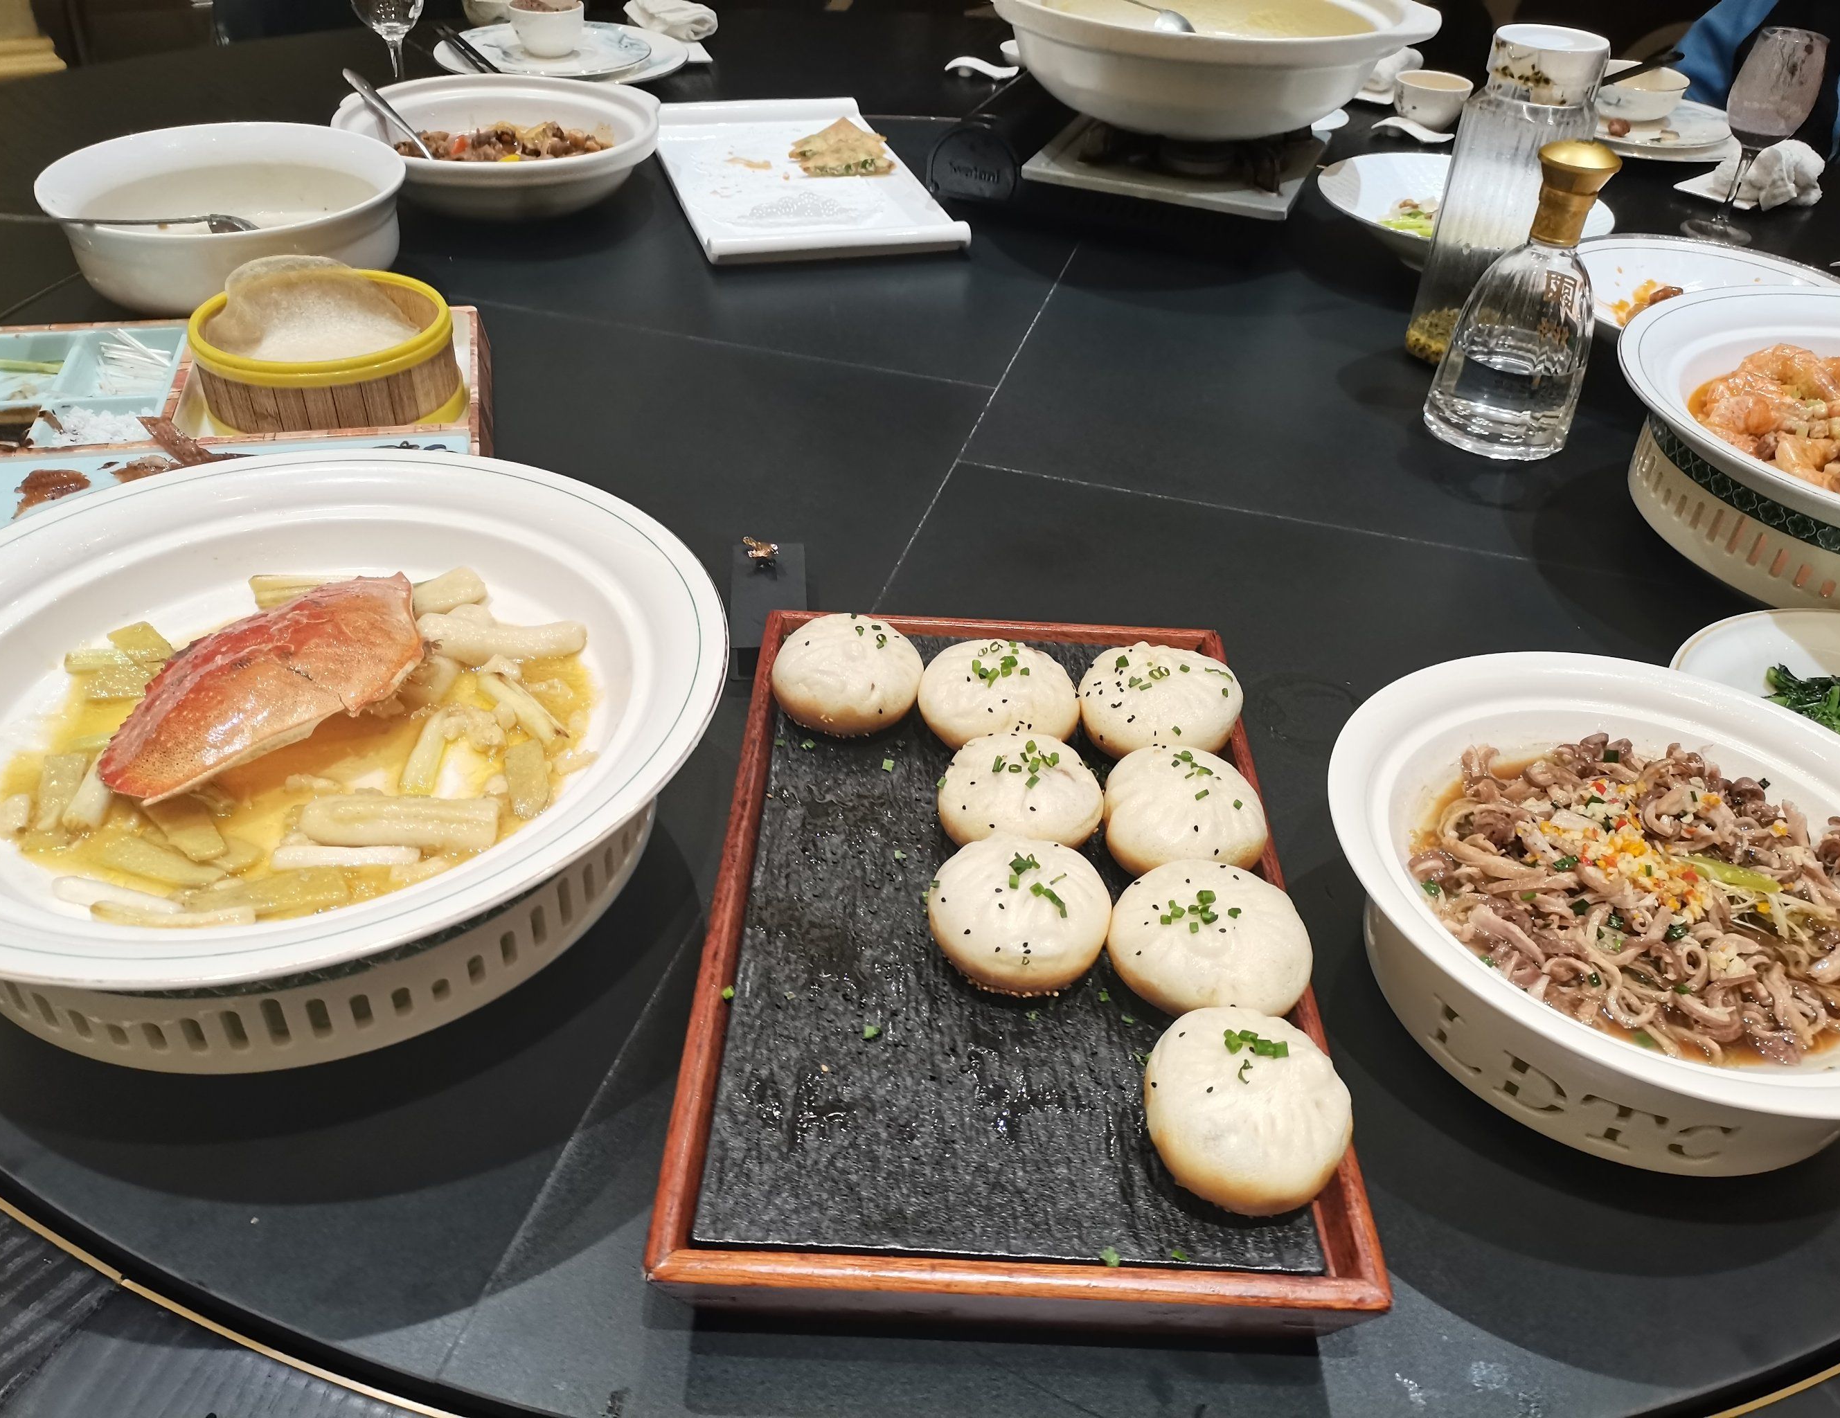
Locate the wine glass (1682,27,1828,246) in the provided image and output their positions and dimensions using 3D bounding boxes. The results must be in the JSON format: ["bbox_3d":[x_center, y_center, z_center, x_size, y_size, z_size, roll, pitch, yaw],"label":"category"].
[{"bbox_3d":[0.847,-0.580,1.441,0.073,0.195,0.073,3,38,0],"label":"wine glass"}]

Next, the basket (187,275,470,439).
[{"bbox_3d":[-0.393,-0.227,0.951,0.166,0.062,0.166,3,38,0],"label":"basket"}]

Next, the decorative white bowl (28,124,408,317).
[{"bbox_3d":[-0.549,-0.380,1.137,0.270,0.080,0.270,2,38,-2],"label":"decorative white bowl"}]

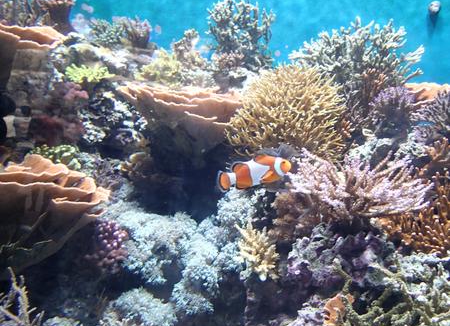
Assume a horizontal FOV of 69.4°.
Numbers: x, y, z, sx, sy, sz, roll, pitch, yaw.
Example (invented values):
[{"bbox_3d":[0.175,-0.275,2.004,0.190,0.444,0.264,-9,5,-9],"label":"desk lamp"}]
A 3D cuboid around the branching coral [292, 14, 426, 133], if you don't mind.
[{"bbox_3d":[0.315,-0.212,0.780,0.307,0.247,0.230,0,14,0],"label":"branching coral"}]

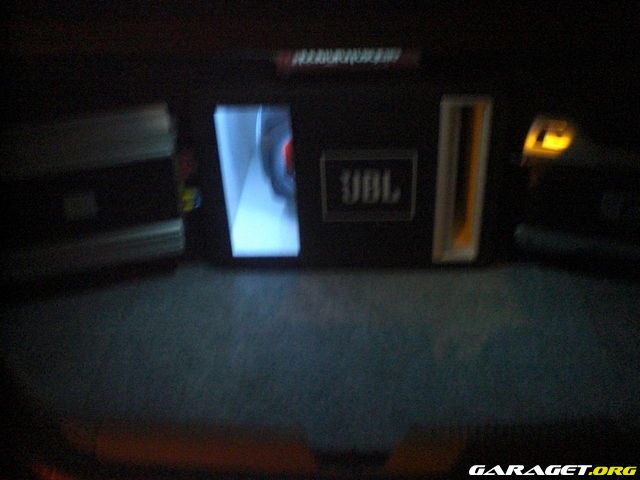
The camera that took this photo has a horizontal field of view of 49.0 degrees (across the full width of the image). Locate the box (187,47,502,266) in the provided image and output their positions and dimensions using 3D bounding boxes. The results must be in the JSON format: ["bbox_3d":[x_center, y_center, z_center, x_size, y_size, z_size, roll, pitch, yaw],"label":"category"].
[{"bbox_3d":[0.064,-0.187,1.447,0.550,0.387,0.300,0,34,4],"label":"box"}]

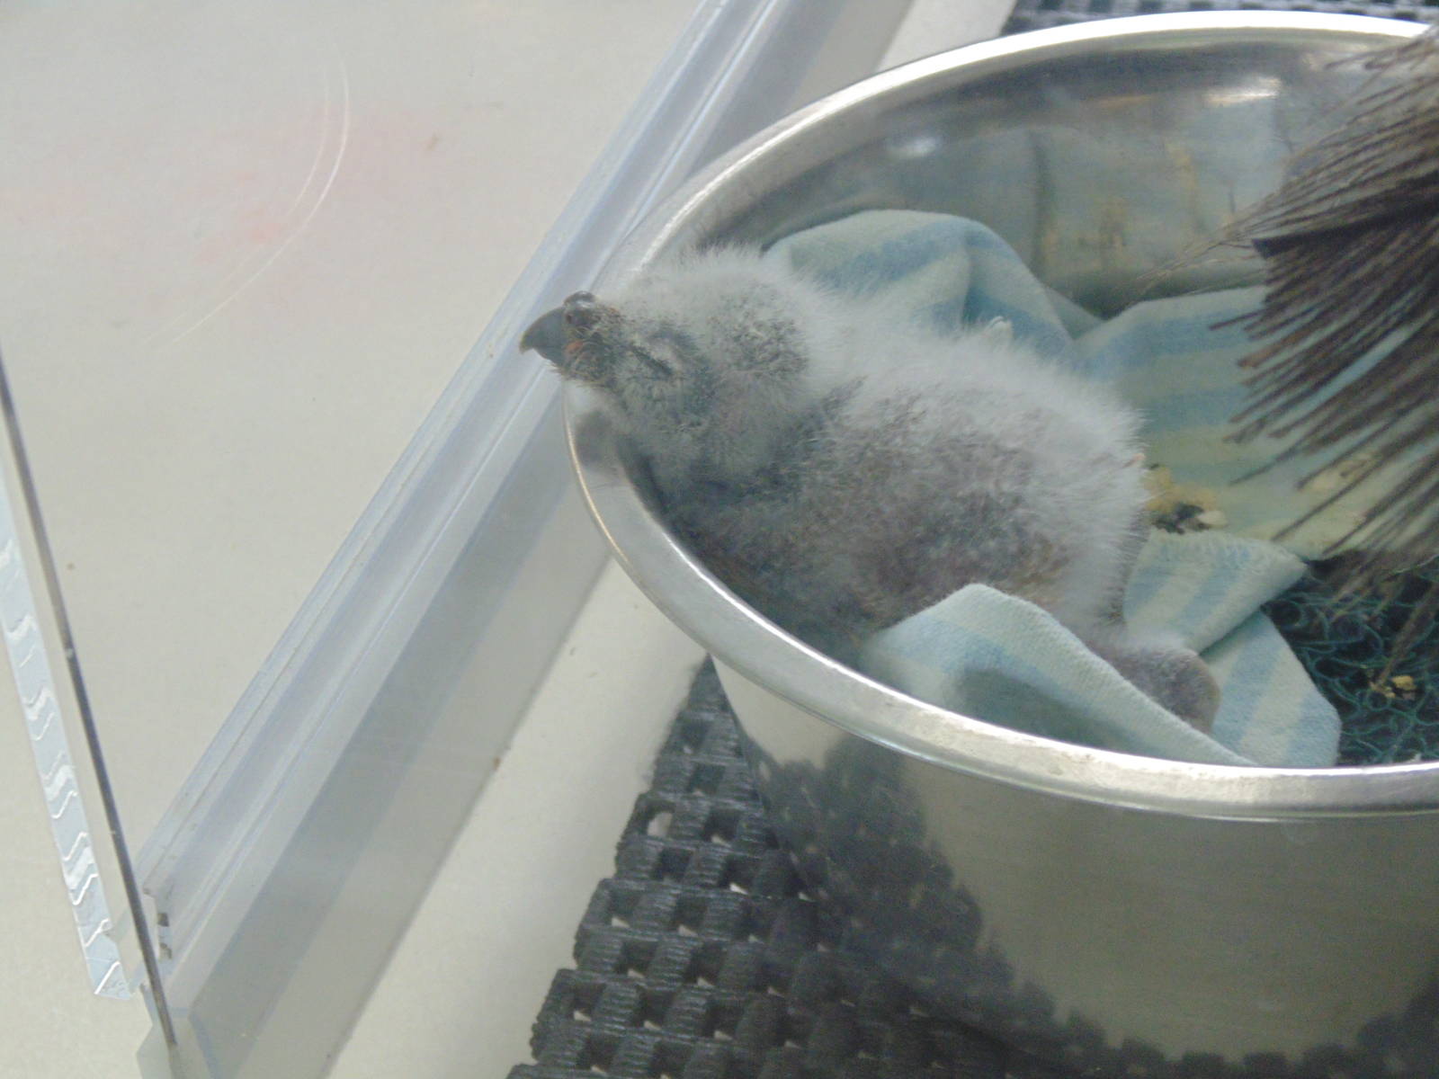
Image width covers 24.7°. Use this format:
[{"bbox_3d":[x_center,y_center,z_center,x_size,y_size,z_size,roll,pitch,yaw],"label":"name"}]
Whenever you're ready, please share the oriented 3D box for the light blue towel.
[{"bbox_3d":[0.070,-0.011,0.592,0.118,0.046,0.150,-5,37,0],"label":"light blue towel"}]

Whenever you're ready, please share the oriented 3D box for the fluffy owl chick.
[{"bbox_3d":[0.026,-0.015,0.562,0.114,0.078,0.072,-5,37,0],"label":"fluffy owl chick"}]

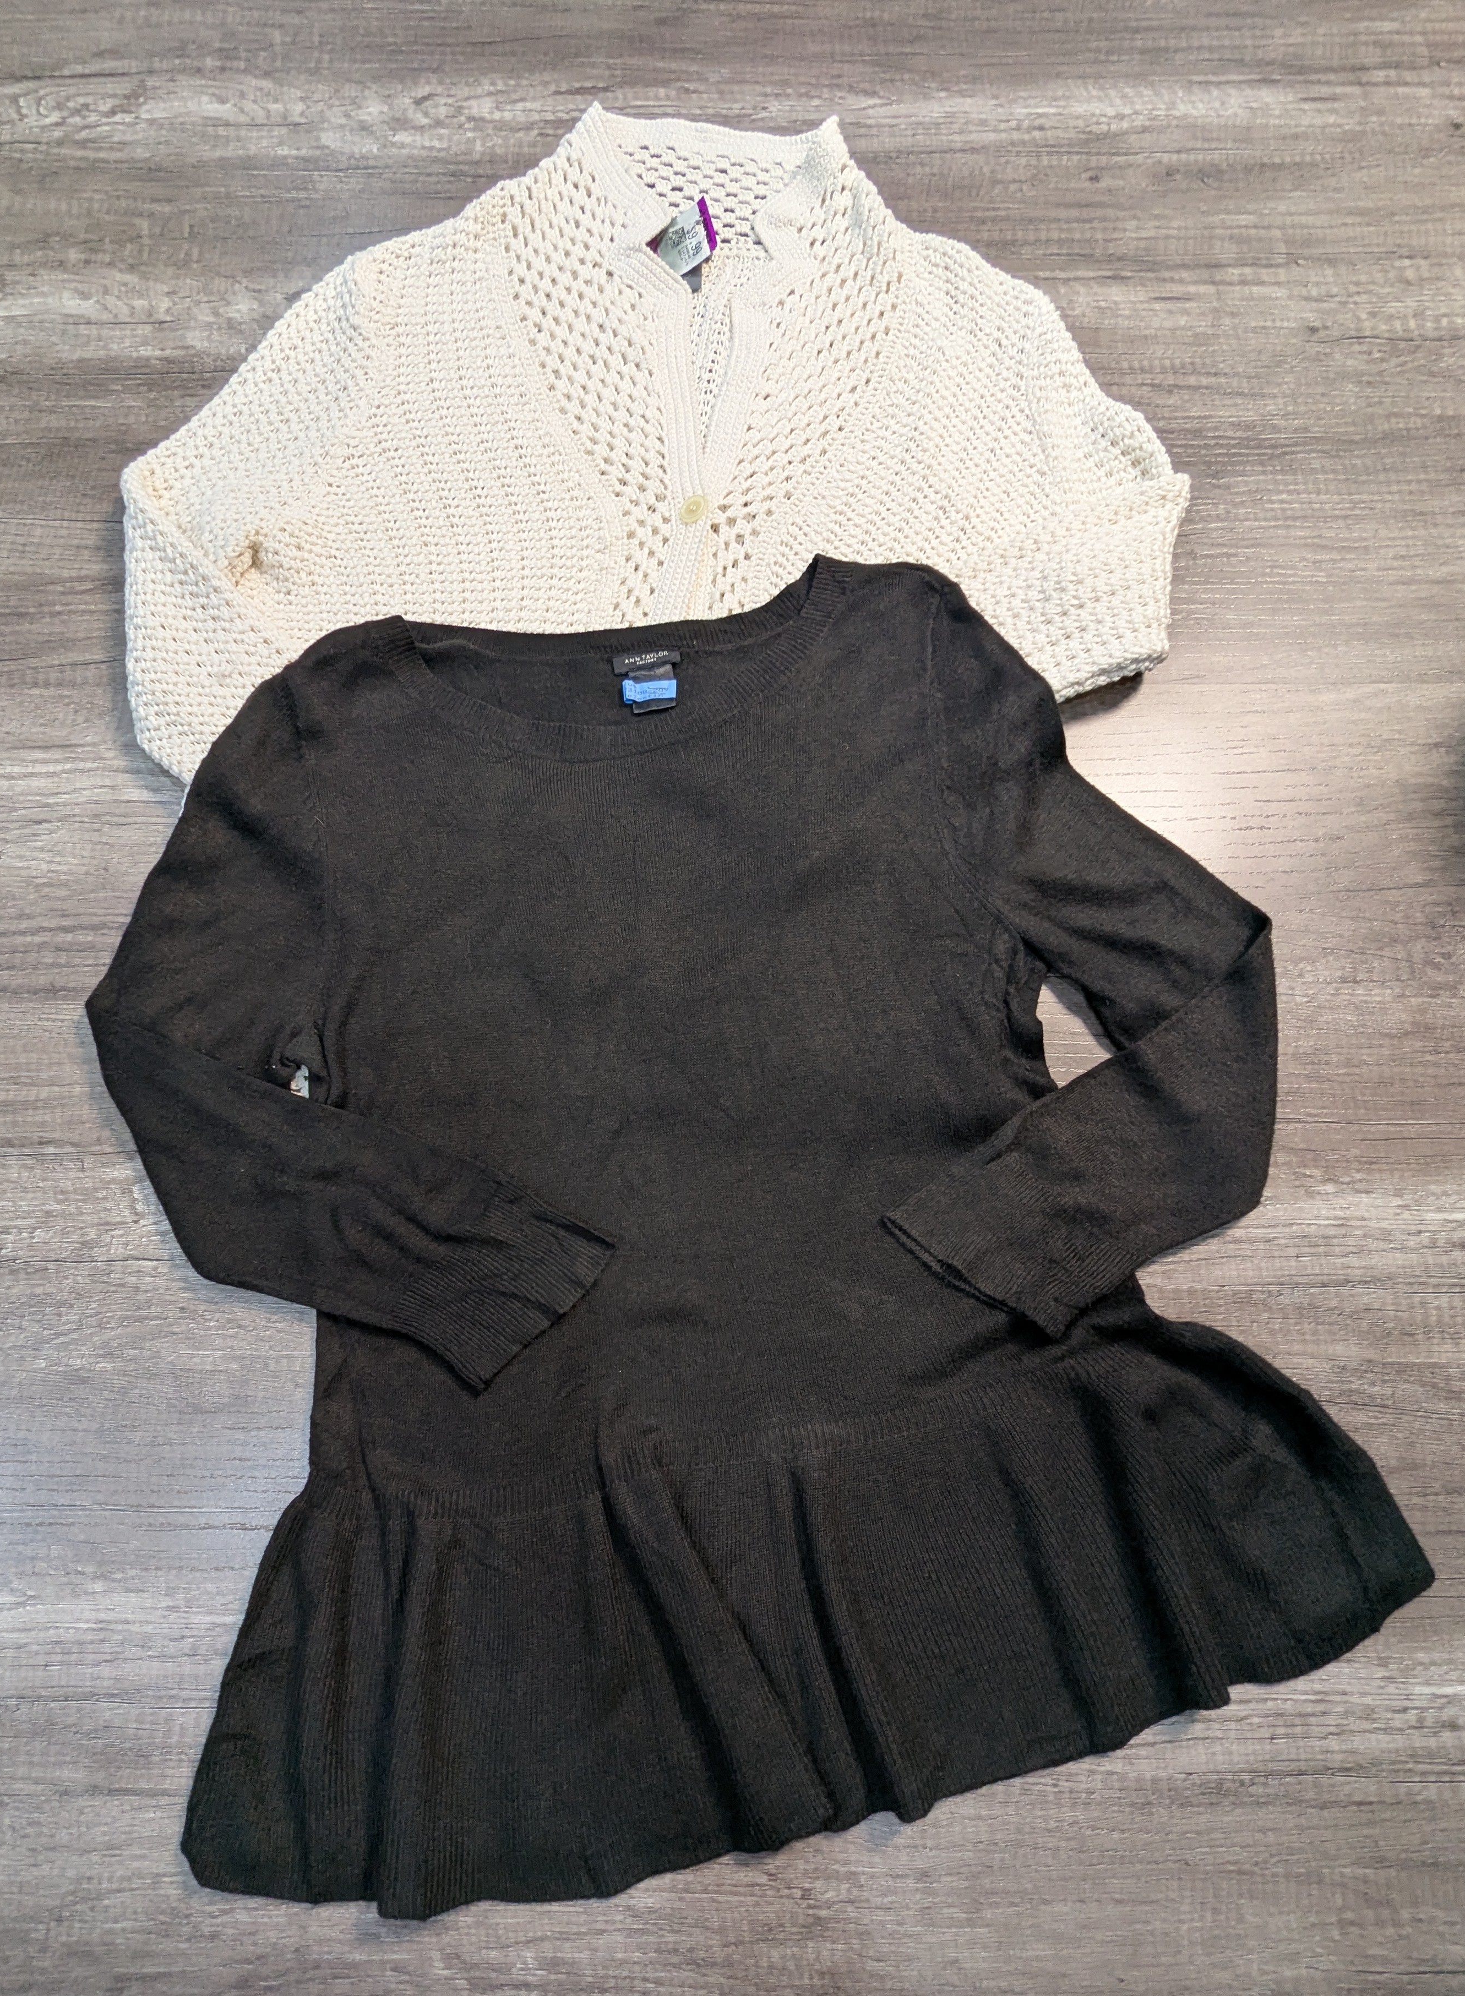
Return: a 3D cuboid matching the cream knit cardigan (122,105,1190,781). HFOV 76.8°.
[{"bbox_3d":[-0.056,-0.282,0.587,0.690,0.055,0.731,2,79,0],"label":"cream knit cardigan"}]

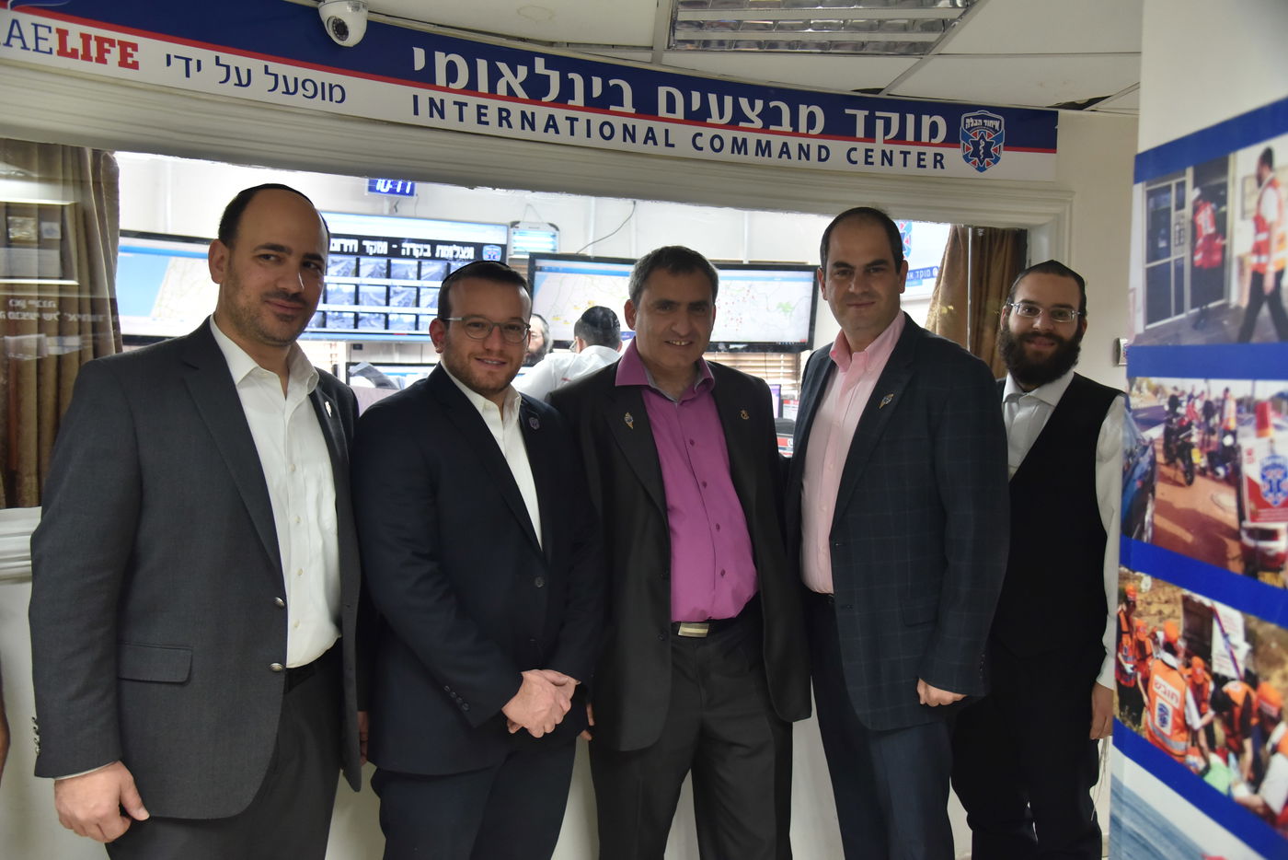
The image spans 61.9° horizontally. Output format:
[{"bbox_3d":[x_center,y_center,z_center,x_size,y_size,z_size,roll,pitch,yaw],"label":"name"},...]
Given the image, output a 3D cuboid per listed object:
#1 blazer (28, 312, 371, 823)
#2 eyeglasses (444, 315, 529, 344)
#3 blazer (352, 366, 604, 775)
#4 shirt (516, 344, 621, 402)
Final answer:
[{"bbox_3d":[-0.692,0.196,1.690,0.530,0.720,0.320,-1,3,-42],"label":"blazer"},{"bbox_3d":[-0.296,-0.184,1.970,0.137,0.044,0.143,6,3,-31],"label":"eyeglasses"},{"bbox_3d":[-0.305,0.237,1.980,0.500,0.710,0.330,-1,3,-38],"label":"blazer"},{"bbox_3d":[-0.179,0.033,3.700,0.540,0.660,0.330,0,2,-22],"label":"shirt"}]

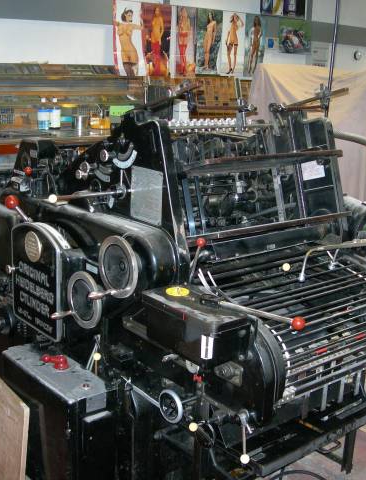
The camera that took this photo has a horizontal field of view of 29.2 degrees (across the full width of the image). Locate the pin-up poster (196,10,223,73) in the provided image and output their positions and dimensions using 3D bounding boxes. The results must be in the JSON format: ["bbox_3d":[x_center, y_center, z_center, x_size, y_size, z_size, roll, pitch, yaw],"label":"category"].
[{"bbox_3d":[0.238,-1.747,6.200,0.300,0.580,0.010,-9,19,-39],"label":"pin-up poster"}]

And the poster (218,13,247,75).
[{"bbox_3d":[0.459,-1.775,6.380,0.295,0.580,0.010,-9,19,-39],"label":"poster"}]

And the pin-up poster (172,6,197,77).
[{"bbox_3d":[0.013,-1.696,6.020,0.285,0.600,0.010,-9,19,-39],"label":"pin-up poster"}]

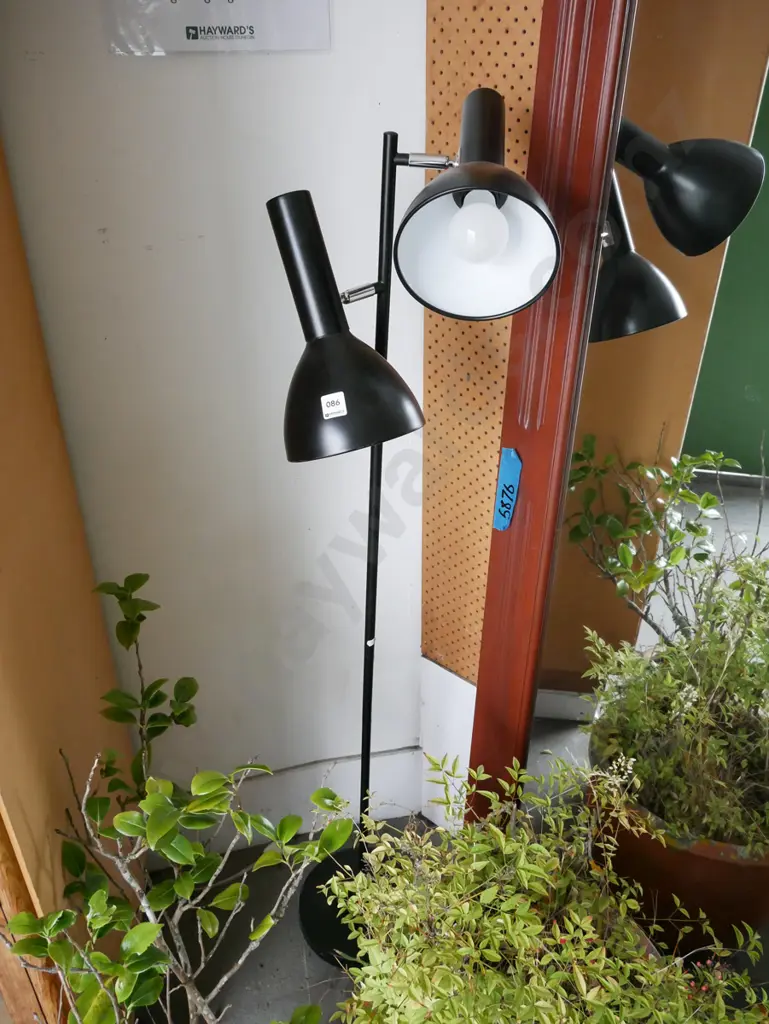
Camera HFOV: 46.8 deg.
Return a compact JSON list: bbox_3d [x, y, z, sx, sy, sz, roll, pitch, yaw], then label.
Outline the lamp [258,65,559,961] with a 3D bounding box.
[{"bbox_3d":[-0.001,0.208,1.352,0.320,1.525,0.350,-1,34,-3],"label":"lamp"}]

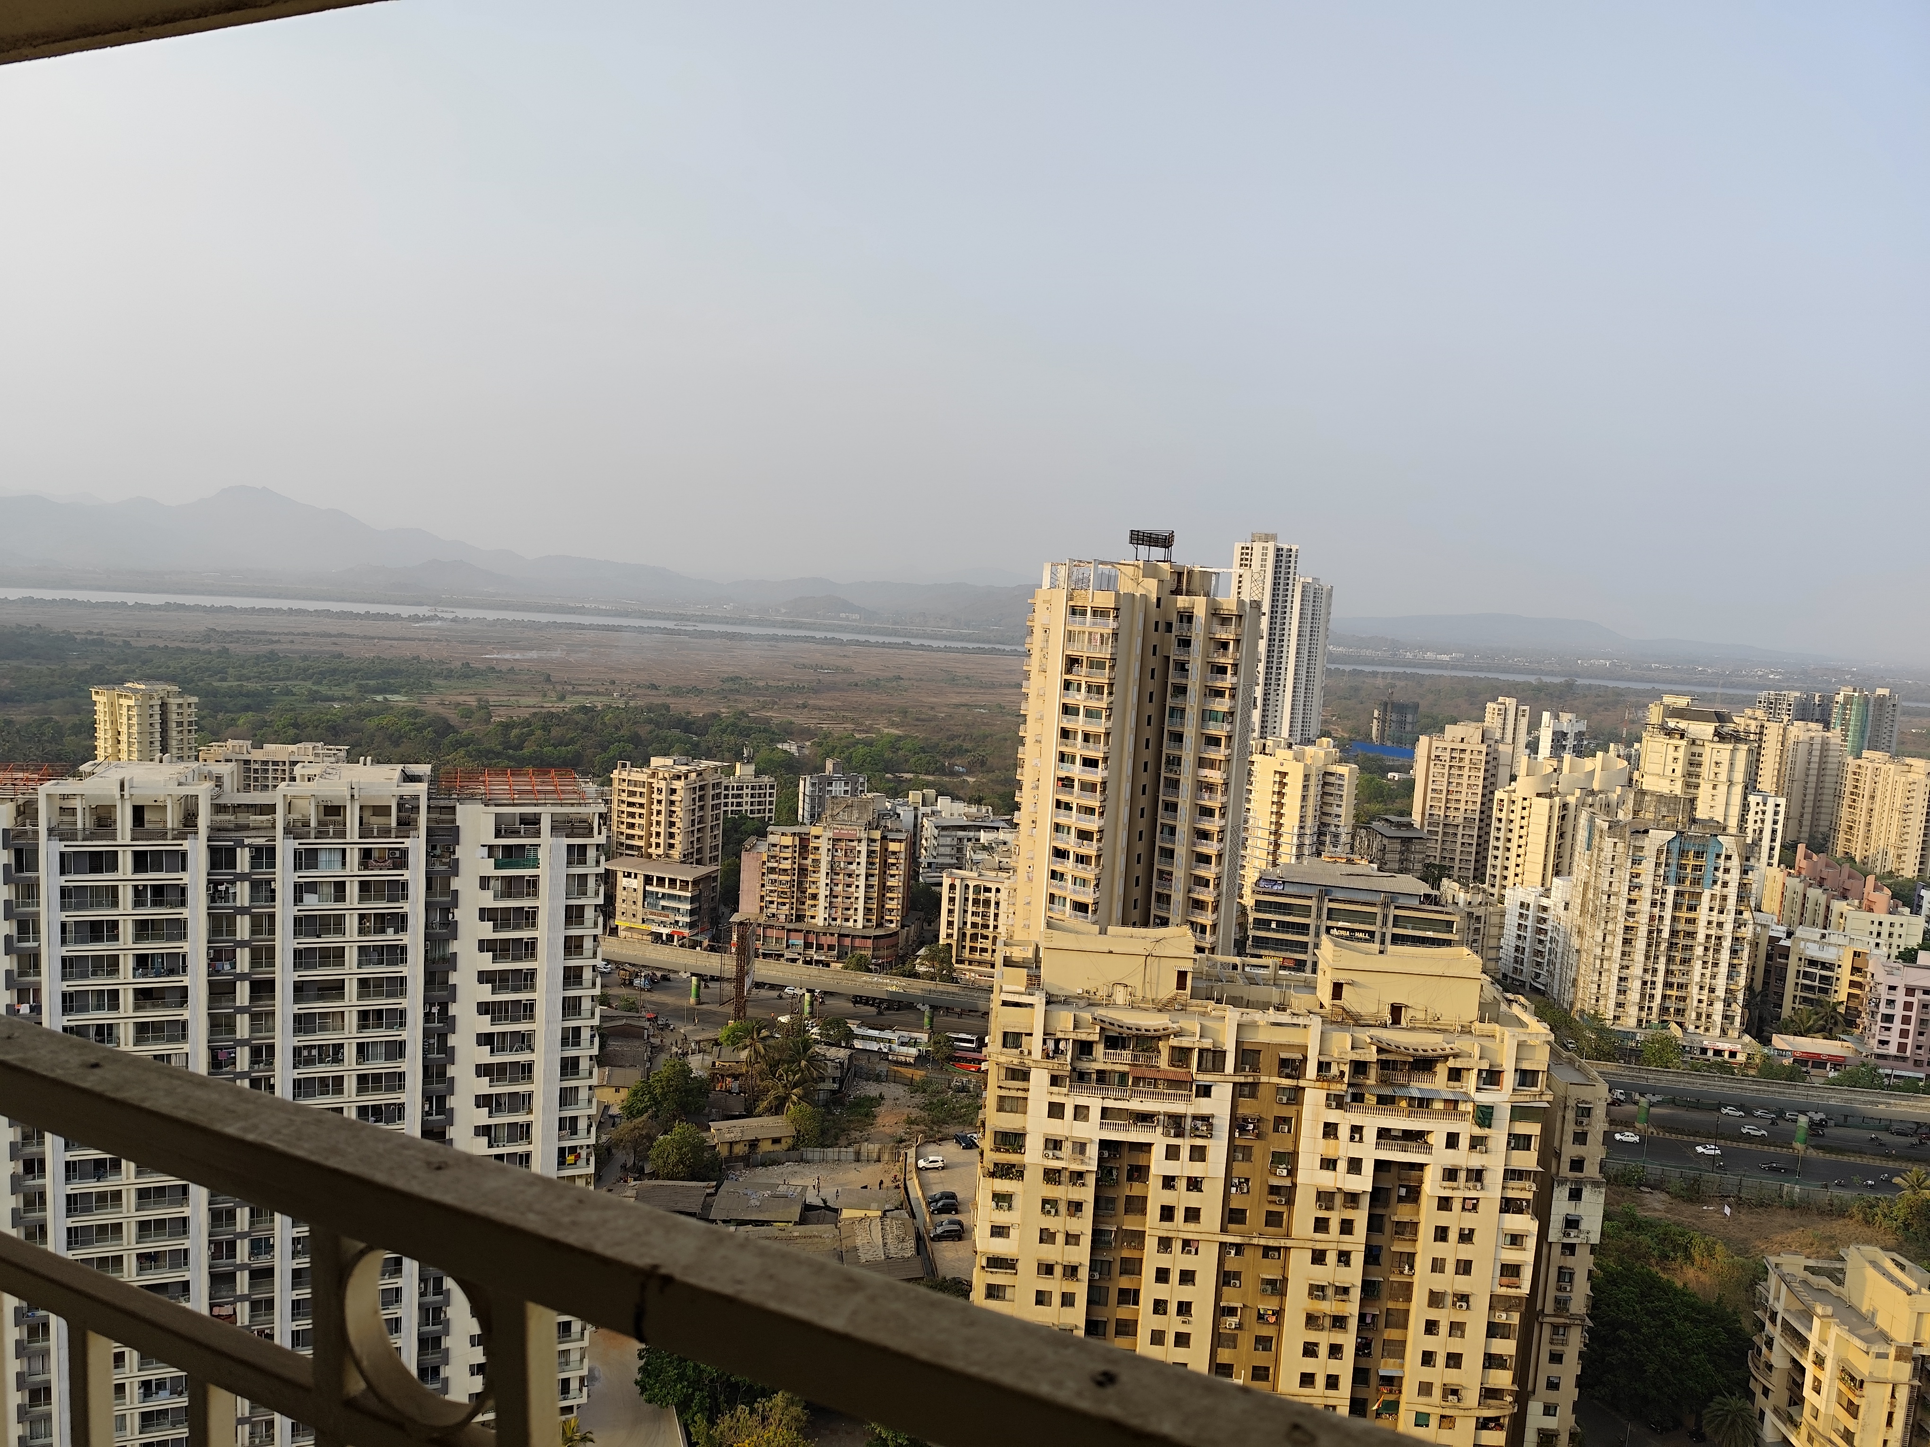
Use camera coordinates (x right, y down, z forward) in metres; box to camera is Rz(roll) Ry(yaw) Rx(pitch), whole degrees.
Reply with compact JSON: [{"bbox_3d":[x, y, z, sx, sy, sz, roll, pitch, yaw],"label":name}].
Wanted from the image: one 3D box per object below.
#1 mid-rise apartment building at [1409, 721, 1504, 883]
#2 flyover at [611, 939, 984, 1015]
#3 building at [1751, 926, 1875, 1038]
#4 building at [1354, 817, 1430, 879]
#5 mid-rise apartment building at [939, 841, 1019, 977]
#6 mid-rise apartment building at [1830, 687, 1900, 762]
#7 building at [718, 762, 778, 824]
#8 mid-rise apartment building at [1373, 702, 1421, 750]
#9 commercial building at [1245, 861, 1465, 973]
[{"bbox_3d":[173.130,26.950,452.370,30.500,52.500,21.000,5,6,18],"label":"mid-rise apartment building"},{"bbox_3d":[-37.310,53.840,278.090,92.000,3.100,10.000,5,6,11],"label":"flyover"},{"bbox_3d":[193.200,57.830,293.990,24.500,25.500,17.000,7,7,30],"label":"building"},{"bbox_3d":[126.590,42.200,385.330,15.500,29.000,18.000,3,6,-5],"label":"building"},{"bbox_3d":[4.000,46.510,318.280,18.300,30.000,16.000,5,6,14],"label":"mid-rise apartment building"},{"bbox_3d":[504.820,13.760,725.820,27.000,66.000,19.000,0,7,-28],"label":"mid-rise apartment building"},{"bbox_3d":[-83.450,26.610,472.440,24.000,26.000,15.000,0,7,-30],"label":"building"},{"bbox_3d":[277.540,4.540,831.080,26.000,36.500,21.000,4,6,5],"label":"mid-rise apartment building"},{"bbox_3d":[87.470,48.110,289.850,45.000,31.000,24.000,5,6,12],"label":"commercial building"}]

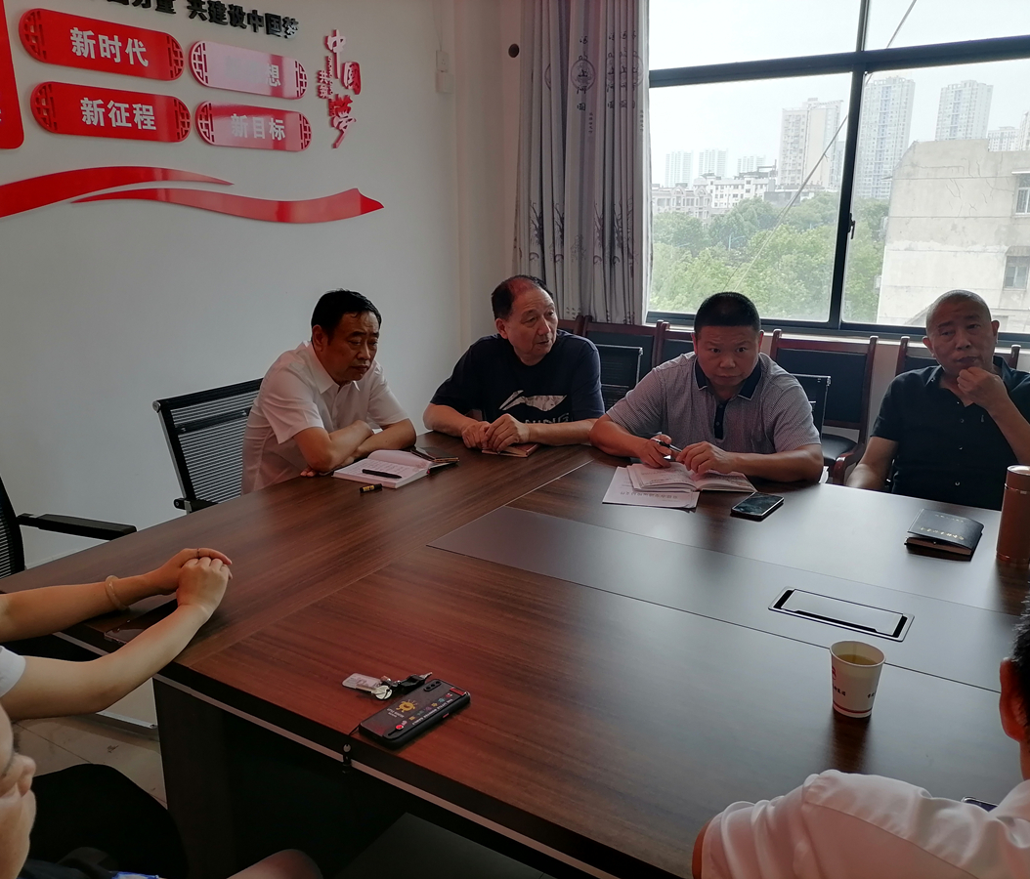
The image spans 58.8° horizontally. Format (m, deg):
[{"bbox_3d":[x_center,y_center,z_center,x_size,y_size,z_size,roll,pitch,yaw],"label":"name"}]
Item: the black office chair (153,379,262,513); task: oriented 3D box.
[{"bbox_3d":[-0.675,0.333,2.829,0.602,0.949,0.571,8,16,29],"label":"black office chair"}]

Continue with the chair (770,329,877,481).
[{"bbox_3d":[1.300,0.008,4.143,0.469,0.928,0.561,8,16,29],"label":"chair"}]

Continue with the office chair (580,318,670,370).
[{"bbox_3d":[0.465,-0.161,4.824,0.459,0.928,0.561,9,17,30],"label":"office chair"}]

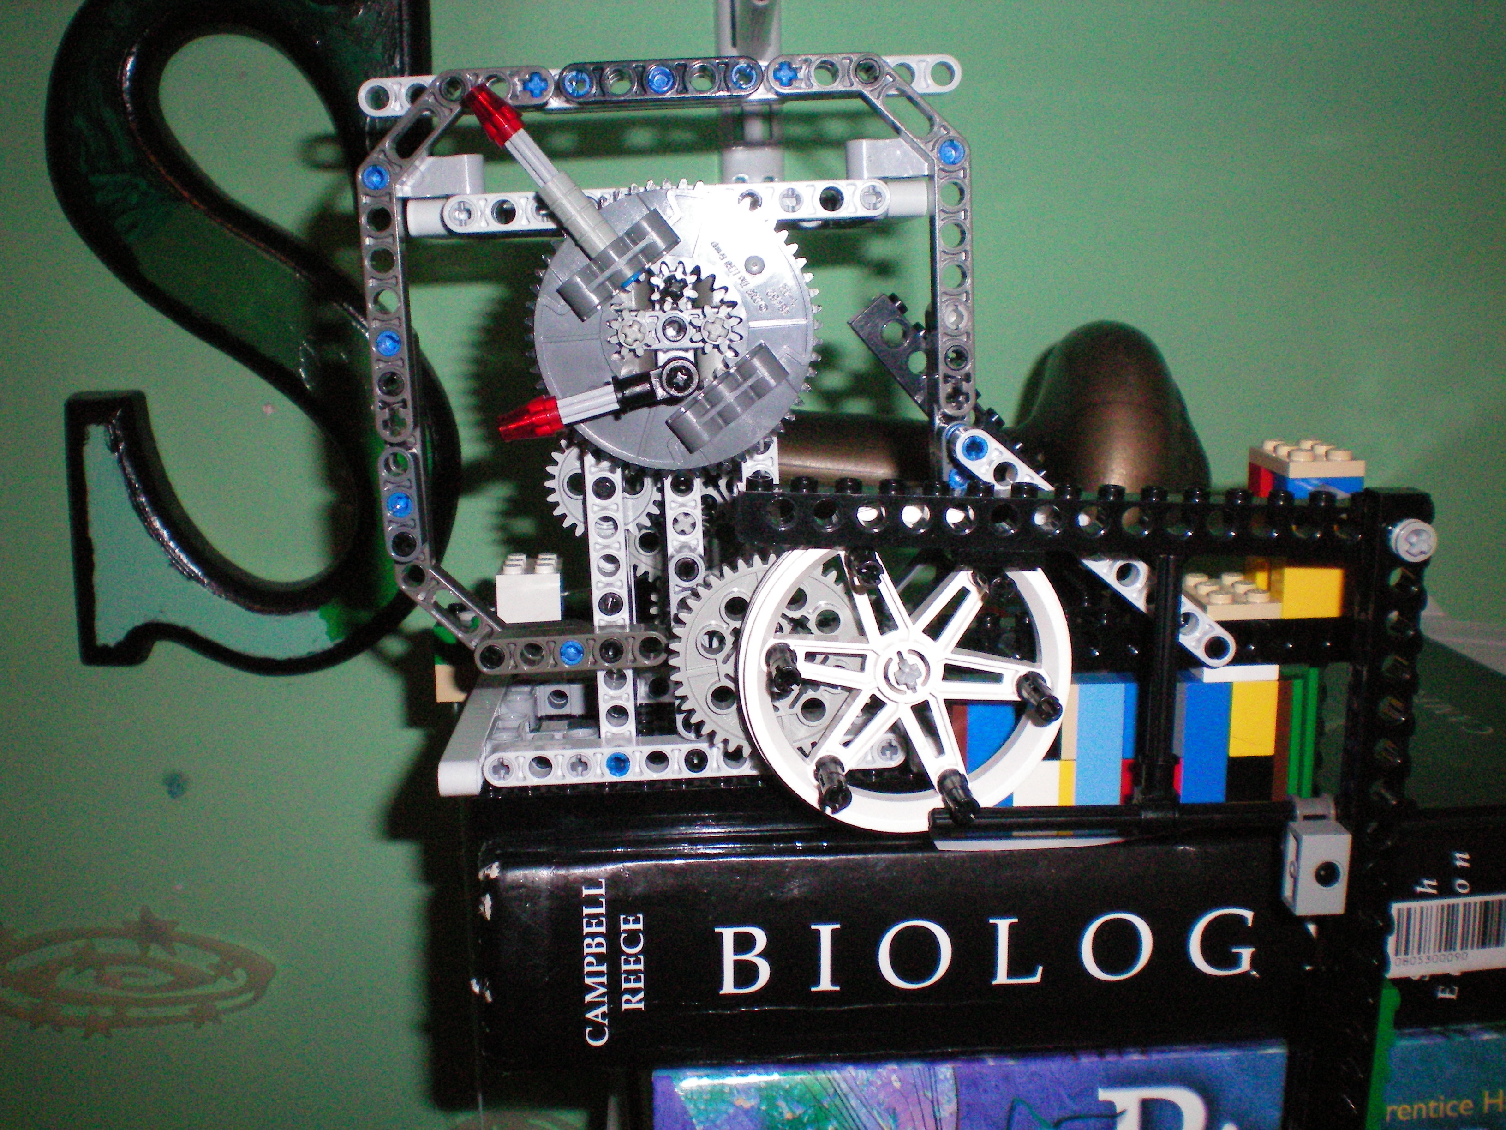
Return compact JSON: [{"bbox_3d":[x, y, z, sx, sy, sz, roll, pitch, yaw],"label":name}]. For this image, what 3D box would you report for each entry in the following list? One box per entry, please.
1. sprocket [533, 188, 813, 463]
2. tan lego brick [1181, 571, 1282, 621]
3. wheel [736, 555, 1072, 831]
[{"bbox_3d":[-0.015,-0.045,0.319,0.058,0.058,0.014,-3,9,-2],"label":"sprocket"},{"bbox_3d":[0.102,0.006,0.355,0.016,0.005,0.024,-3,9,-2],"label":"tan lego brick"},{"bbox_3d":[0.029,0.019,0.316,0.062,0.062,0.015,-3,9,-2],"label":"wheel"}]

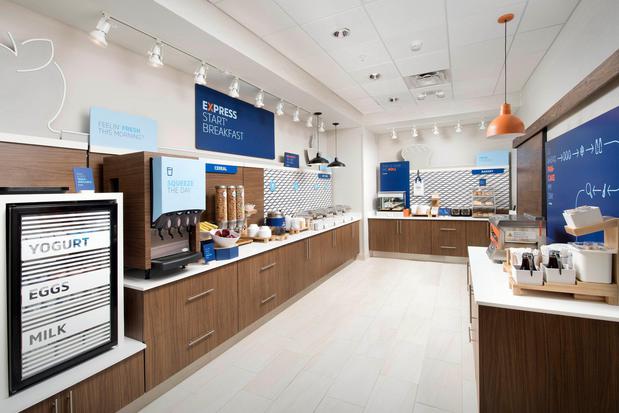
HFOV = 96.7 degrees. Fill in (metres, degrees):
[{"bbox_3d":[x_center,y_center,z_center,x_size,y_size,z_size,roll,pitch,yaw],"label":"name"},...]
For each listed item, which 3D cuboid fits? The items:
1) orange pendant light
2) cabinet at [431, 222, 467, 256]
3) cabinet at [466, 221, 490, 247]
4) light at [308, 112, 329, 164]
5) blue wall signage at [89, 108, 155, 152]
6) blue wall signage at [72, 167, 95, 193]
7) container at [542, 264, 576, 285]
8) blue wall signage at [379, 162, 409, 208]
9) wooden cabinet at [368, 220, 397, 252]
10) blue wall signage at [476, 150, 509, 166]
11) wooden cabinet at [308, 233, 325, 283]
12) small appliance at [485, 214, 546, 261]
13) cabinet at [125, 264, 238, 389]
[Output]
[{"bbox_3d":[1.895,-1.266,2.660,0.310,1.180,0.310,1,4,29],"label":"orange pendant light"},{"bbox_3d":[2.927,0.630,5.758,0.634,0.716,0.570,0,3,29],"label":"cabinet"},{"bbox_3d":[3.374,0.629,5.508,0.391,0.716,0.570,0,3,29],"label":"cabinet"},{"bbox_3d":[0.162,-1.215,4.940,0.360,0.920,0.360,-1,3,0],"label":"light"},{"bbox_3d":[-1.583,-0.642,2.387,0.020,0.310,0.540,1,4,29],"label":"blue wall signage"},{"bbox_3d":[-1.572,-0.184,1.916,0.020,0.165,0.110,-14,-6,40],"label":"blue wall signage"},{"bbox_3d":[1.521,0.421,1.692,0.130,0.088,0.130,0,4,19],"label":"container"},{"bbox_3d":[2.009,-0.459,6.448,0.671,1.135,0.037,0,3,29],"label":"blue wall signage"},{"bbox_3d":[1.784,0.631,6.396,0.657,0.716,0.570,0,3,29],"label":"wooden cabinet"},{"bbox_3d":[3.686,-0.961,5.551,0.534,0.288,0.025,0,3,29],"label":"blue wall signage"},{"bbox_3d":[-0.141,0.796,4.347,0.570,0.716,0.480,0,3,29],"label":"wooden cabinet"},{"bbox_3d":[1.830,0.285,2.468,0.370,0.380,0.290,-1,3,10],"label":"small appliance"},{"bbox_3d":[-1.202,0.936,2.511,0.600,0.740,0.930,1,4,29],"label":"cabinet"}]

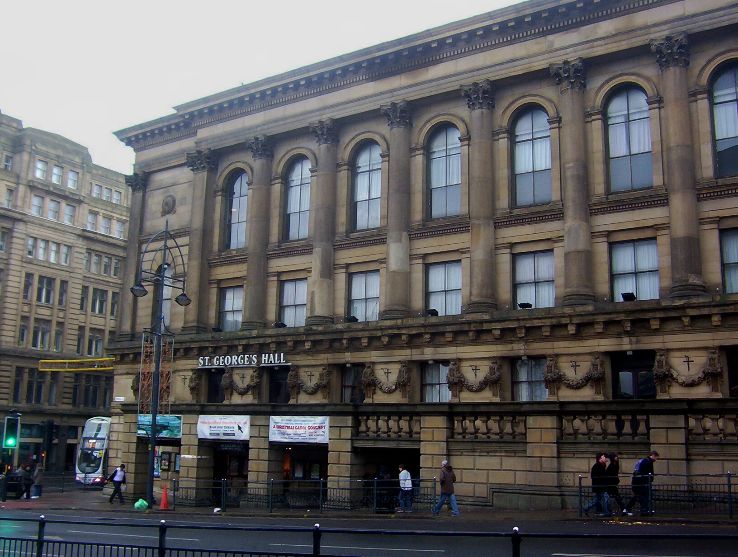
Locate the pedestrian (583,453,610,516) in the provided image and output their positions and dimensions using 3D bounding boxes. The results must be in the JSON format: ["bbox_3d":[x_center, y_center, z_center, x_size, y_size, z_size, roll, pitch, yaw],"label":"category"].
[{"bbox_3d":[6.410,5.812,21.792,0.680,1.720,0.500,-6,-14,31],"label":"pedestrian"}]

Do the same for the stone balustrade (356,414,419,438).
[{"bbox_3d":[0.821,5.516,28.670,2.900,0.920,0.350,-6,-14,31],"label":"stone balustrade"}]

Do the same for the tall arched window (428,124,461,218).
[{"bbox_3d":[3.340,-4.666,33.524,1.500,4.110,0.300,-6,-14,32],"label":"tall arched window"}]

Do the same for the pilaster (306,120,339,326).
[{"bbox_3d":[-2.176,-2.656,35.868,1.220,9.700,1.000,-6,-14,32],"label":"pilaster"}]

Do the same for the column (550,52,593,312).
[{"bbox_3d":[7.849,-3.757,29.589,1.220,9.700,1.000,-6,-14,32],"label":"column"}]

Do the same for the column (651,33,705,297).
[{"bbox_3d":[11.030,-4.106,27.596,1.220,9.700,1.000,-6,-14,32],"label":"column"}]

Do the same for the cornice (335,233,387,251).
[{"bbox_3d":[-0.406,-1.664,34.641,2.700,0.470,0.450,-6,-14,32],"label":"cornice"}]

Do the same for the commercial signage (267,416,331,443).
[{"bbox_3d":[-2.717,5.841,29.739,2.820,1.000,0.050,-6,-14,31],"label":"commercial signage"}]

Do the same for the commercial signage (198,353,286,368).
[{"bbox_3d":[-5.921,3.841,36.034,5.700,0.570,0.200,-6,-14,32],"label":"commercial signage"}]

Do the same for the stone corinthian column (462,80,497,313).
[{"bbox_3d":[4.680,-3.406,32.547,1.200,10.000,1.150,-6,-14,31],"label":"stone corinthian column"}]

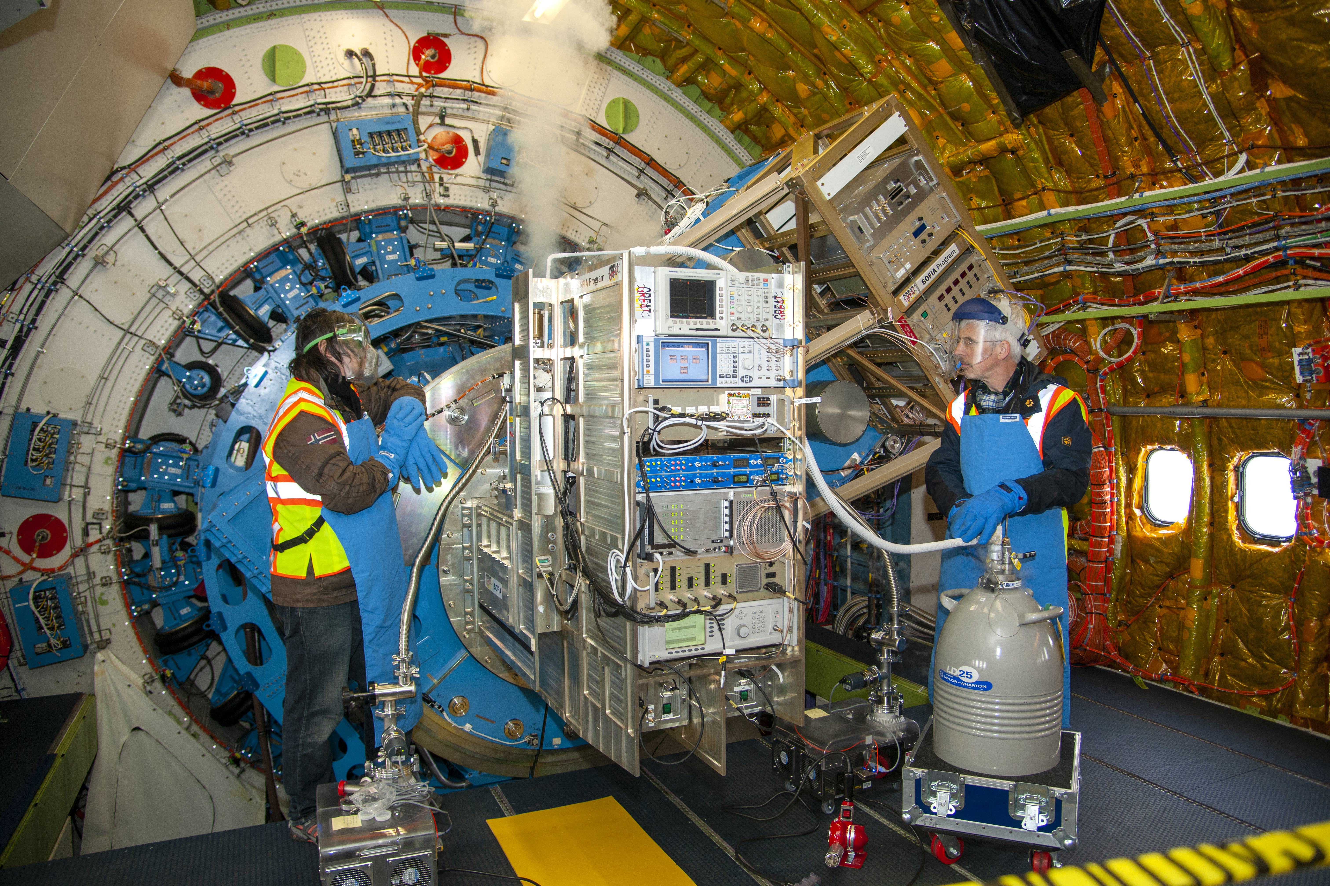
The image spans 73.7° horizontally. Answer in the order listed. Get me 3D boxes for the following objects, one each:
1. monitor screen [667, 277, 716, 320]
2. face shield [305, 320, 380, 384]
[{"bbox_3d":[0.071,-0.377,2.318,0.137,0.104,0.020,-2,3,-25],"label":"monitor screen"},{"bbox_3d":[-1.037,-0.290,2.860,0.210,0.180,0.190,9,-2,-18],"label":"face shield"}]

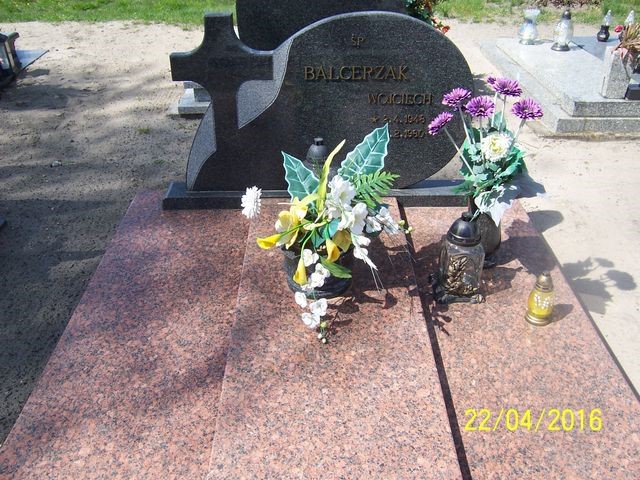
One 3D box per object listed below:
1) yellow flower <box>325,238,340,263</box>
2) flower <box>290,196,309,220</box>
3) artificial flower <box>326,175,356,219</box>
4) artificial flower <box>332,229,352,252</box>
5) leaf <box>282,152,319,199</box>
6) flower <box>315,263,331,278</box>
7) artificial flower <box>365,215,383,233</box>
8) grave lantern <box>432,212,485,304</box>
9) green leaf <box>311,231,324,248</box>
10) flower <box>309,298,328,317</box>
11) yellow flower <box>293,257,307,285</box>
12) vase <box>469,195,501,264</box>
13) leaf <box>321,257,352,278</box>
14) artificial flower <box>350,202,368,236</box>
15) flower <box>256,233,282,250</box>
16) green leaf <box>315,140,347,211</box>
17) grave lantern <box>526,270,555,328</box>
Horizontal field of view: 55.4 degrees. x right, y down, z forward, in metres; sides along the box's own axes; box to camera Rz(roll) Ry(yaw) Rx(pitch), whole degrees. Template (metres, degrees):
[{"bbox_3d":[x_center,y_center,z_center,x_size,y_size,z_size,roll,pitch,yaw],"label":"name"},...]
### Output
[{"bbox_3d":[0.040,0.033,1.933,0.050,0.072,0.055,-1,30,0],"label":"yellow flower"},{"bbox_3d":[-0.059,-0.090,1.743,0.053,0.058,0.045,-1,30,-1],"label":"flower"},{"bbox_3d":[0.060,-0.121,1.692,0.085,0.100,0.070,-1,30,-1],"label":"artificial flower"},{"bbox_3d":[0.068,0.002,1.834,0.060,0.040,0.068,0,66,0],"label":"artificial flower"},{"bbox_3d":[-0.060,-0.195,1.869,0.085,0.169,0.040,-31,-5,-9],"label":"leaf"},{"bbox_3d":[0.008,0.094,1.888,0.050,0.045,0.045,-1,30,0],"label":"flower"},{"bbox_3d":[0.169,-0.052,1.929,0.056,0.048,0.050,-1,30,0],"label":"artificial flower"},{"bbox_3d":[0.410,0.037,1.781,0.143,0.253,0.140,-2,30,-3],"label":"grave lantern"},{"bbox_3d":[-0.007,-0.002,1.825,0.045,0.030,0.060,0,66,0],"label":"green leaf"},{"bbox_3d":[-0.004,0.189,1.709,0.053,0.030,0.050,0,63,0],"label":"flower"},{"bbox_3d":[-0.061,0.095,1.900,0.048,0.085,0.052,-1,30,0],"label":"yellow flower"},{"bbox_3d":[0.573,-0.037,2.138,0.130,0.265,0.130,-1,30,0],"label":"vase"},{"bbox_3d":[0.052,0.087,1.931,0.110,0.050,0.060,16,34,26],"label":"leaf"},{"bbox_3d":[0.123,-0.064,1.898,0.058,0.085,0.060,-1,30,0],"label":"artificial flower"},{"bbox_3d":[-0.146,0.004,1.768,0.078,0.042,0.042,-17,34,-14],"label":"flower"},{"bbox_3d":[0.034,-0.189,1.815,0.045,0.236,0.035,21,20,4],"label":"green leaf"},{"bbox_3d":[0.610,0.154,1.679,0.078,0.155,0.078,-1,30,-1],"label":"grave lantern"}]

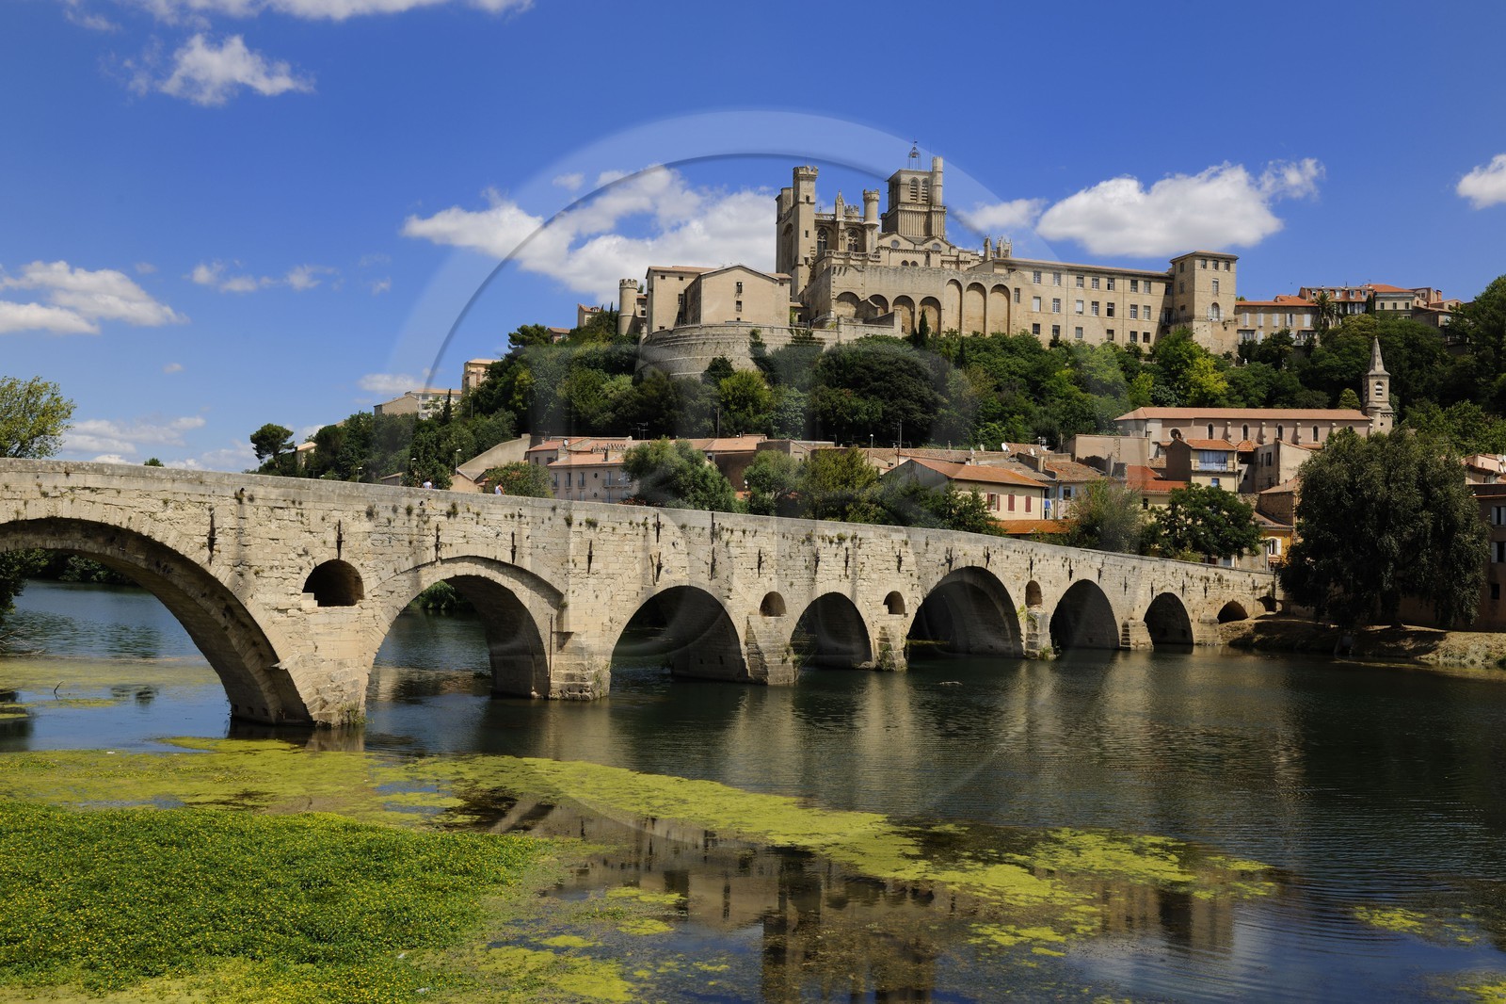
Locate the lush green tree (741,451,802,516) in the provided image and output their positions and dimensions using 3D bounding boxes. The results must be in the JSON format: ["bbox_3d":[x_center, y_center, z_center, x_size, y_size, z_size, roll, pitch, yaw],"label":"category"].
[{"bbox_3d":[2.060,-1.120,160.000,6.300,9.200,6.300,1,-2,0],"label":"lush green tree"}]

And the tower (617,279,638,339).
[{"bbox_3d":[-30.379,-46.620,365.000,5.119,15.222,5.119,1,-3,-5],"label":"tower"}]

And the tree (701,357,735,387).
[{"bbox_3d":[-6.730,-24.970,292.000,6.300,6.800,6.000,1,-2,0],"label":"tree"}]

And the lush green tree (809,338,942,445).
[{"bbox_3d":[20.250,-17.820,248.000,20.800,17.800,17.500,1,-2,0],"label":"lush green tree"}]

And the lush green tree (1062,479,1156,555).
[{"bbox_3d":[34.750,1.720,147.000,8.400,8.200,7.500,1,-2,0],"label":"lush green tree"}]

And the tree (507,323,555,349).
[{"bbox_3d":[-44.930,-33.230,305.000,9.600,6.500,8.500,1,-2,0],"label":"tree"}]

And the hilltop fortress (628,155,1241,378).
[{"bbox_3d":[36.560,-51.430,326.000,122.000,52.000,52.000,1,-2,-12],"label":"hilltop fortress"}]

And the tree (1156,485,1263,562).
[{"bbox_3d":[50.519,3.058,167.000,11.243,10.048,10.680,0,-3,17],"label":"tree"}]

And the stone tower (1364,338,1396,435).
[{"bbox_3d":[93.442,-16.566,225.000,3.342,15.981,3.342,1,-3,5],"label":"stone tower"}]

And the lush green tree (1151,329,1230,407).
[{"bbox_3d":[90.533,-27.669,312.000,15.456,16.418,14.683,0,-3,16],"label":"lush green tree"}]

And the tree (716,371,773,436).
[{"bbox_3d":[-1.597,-18.938,292.000,11.184,13.745,10.625,1,-3,0],"label":"tree"}]

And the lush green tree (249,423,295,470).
[{"bbox_3d":[-105.336,-11.732,330.000,9.341,11.117,8.874,2,-3,-18],"label":"lush green tree"}]

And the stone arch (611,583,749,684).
[{"bbox_3d":[-5.970,7.460,86.800,5.200,6.200,12.600,-1,-3,35],"label":"stone arch"}]

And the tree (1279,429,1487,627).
[{"bbox_3d":[56.323,2.344,135.000,17.225,17.829,15.502,0,-3,23],"label":"tree"}]

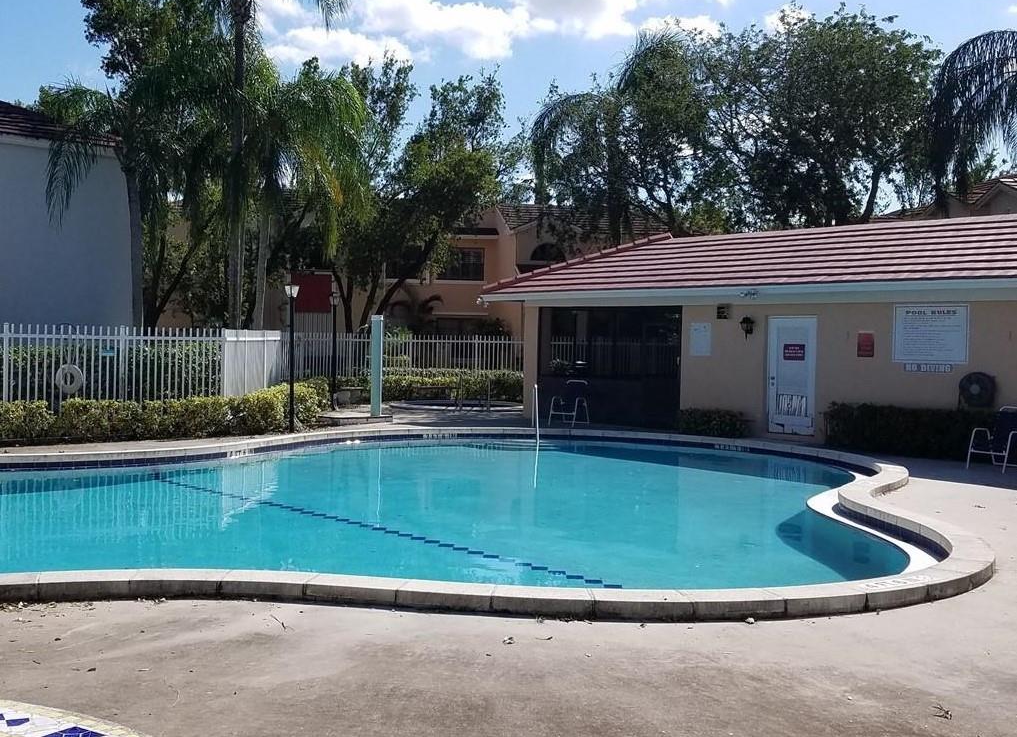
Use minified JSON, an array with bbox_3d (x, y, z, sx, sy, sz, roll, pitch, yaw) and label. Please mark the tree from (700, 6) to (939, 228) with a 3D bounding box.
[{"bbox_3d":[8.874,-4.614,21.800,6.800,11.490,6.500,1,1,0],"label":"tree"}]

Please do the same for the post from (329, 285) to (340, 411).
[{"bbox_3d":[-3.576,-0.354,15.700,0.250,2.460,0.250,1,1,0],"label":"post"}]

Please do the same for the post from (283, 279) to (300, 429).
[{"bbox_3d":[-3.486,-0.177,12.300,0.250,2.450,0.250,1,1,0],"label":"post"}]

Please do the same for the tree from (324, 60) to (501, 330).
[{"bbox_3d":[-3.014,-4.515,24.500,6.000,10.660,6.000,1,1,0],"label":"tree"}]

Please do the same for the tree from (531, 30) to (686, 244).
[{"bbox_3d":[3.204,-4.843,24.000,5.000,11.610,5.000,1,1,0],"label":"tree"}]

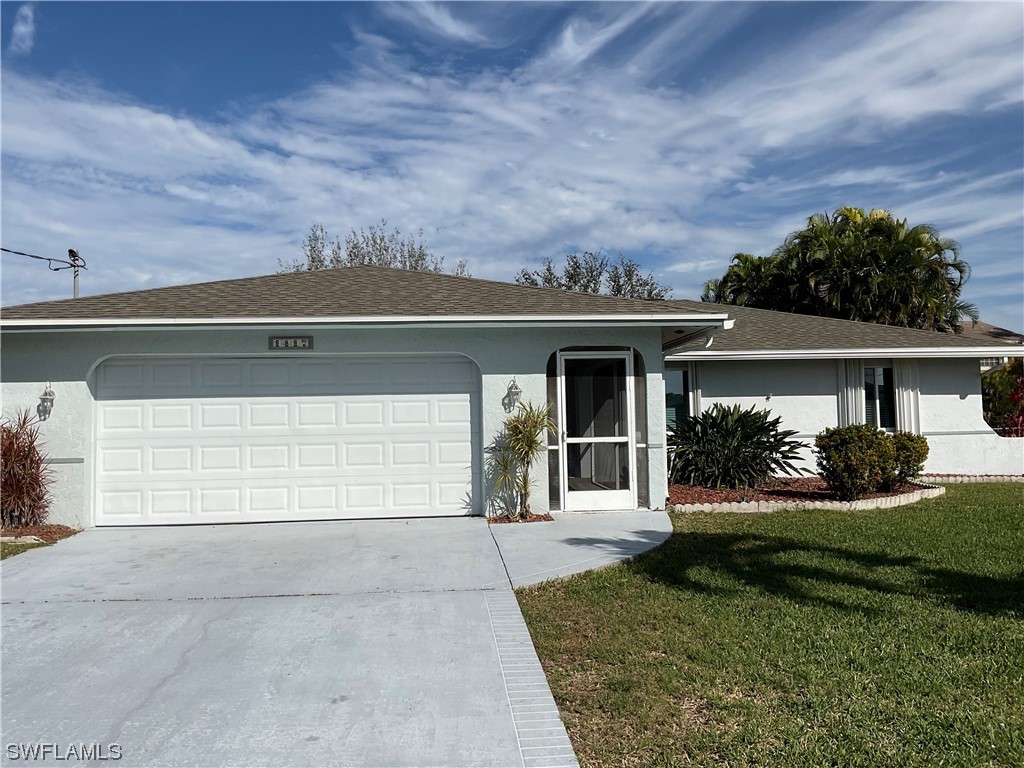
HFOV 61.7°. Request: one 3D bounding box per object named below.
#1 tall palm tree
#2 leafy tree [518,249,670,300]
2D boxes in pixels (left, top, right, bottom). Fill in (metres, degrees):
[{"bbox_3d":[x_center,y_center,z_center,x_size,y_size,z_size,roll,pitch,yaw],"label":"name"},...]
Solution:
[{"bbox_3d":[10.689,-1.759,28.000,8.700,8.200,7.500,-1,-3,-5],"label":"tall palm tree"},{"bbox_3d":[3.135,-1.240,33.000,6.300,8.000,6.000,-1,-3,-5],"label":"leafy tree"}]

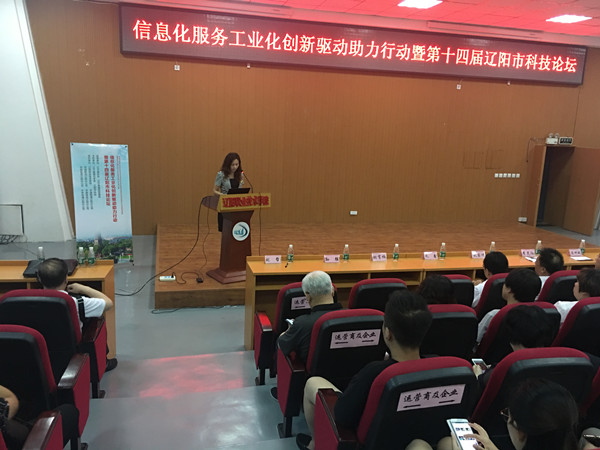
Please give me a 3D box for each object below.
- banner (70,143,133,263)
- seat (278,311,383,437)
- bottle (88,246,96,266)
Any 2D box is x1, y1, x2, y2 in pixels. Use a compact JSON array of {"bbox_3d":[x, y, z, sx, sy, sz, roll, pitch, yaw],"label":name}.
[{"bbox_3d":[-2.942,-0.315,7.554,0.790,1.790,0.200,0,11,-14],"label":"banner"},{"bbox_3d":[0.203,0.900,3.145,0.620,0.975,0.650,0,11,-14],"label":"seat"},{"bbox_3d":[-2.010,0.296,4.855,0.061,0.190,0.061,0,11,-14],"label":"bottle"}]

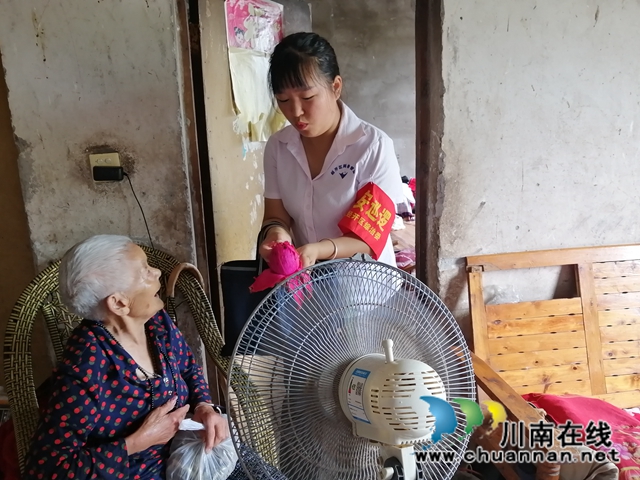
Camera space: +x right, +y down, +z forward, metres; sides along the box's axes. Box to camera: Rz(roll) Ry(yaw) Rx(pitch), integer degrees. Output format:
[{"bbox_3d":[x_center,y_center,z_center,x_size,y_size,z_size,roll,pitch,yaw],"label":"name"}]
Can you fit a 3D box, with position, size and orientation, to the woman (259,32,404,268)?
[{"bbox_3d":[0.024,0.198,1.475,0.450,1.530,0.390,3,12,25],"label":"woman"}]

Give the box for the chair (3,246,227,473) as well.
[{"bbox_3d":[-0.407,0.536,1.303,0.610,0.970,0.620,-11,14,-39],"label":"chair"}]

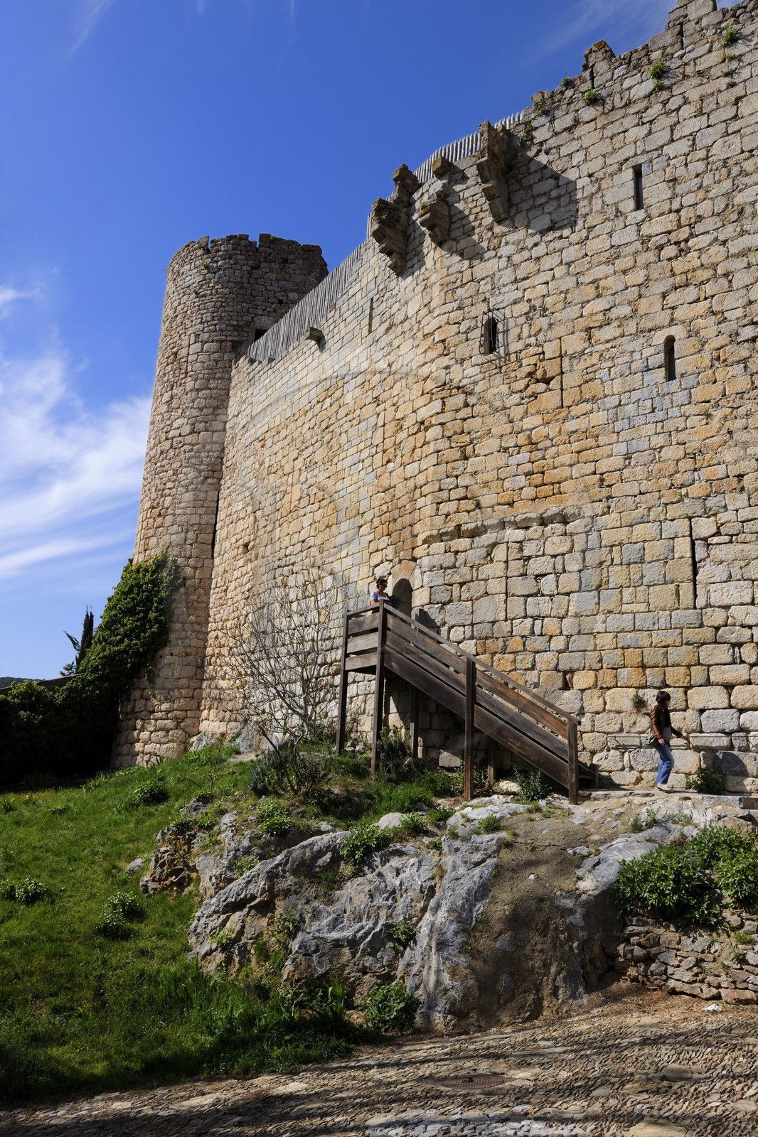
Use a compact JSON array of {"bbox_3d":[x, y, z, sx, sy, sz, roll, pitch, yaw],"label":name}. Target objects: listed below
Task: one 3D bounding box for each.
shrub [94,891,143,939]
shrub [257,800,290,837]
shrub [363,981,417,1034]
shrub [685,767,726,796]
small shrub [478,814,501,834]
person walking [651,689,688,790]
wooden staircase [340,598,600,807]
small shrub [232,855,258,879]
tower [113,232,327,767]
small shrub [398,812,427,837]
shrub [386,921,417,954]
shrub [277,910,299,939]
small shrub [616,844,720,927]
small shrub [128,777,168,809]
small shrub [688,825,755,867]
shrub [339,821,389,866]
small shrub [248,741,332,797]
[{"bbox_3d":[-2.524,3.353,8.578,0.490,0.420,0.450,7,-16,-14],"label":"shrub"},{"bbox_3d":[-1.440,3.417,12.100,0.474,0.512,0.426,2,-15,0],"label":"shrub"},{"bbox_3d":[0.127,5.019,10.100,0.619,0.597,0.526,2,-15,0],"label":"shrub"},{"bbox_3d":[5.275,3.454,14.294,0.620,0.450,0.420,-3,-17,20],"label":"shrub"},{"bbox_3d":[1.469,3.409,11.800,0.308,0.256,0.277,2,-15,0],"label":"small shrub"},{"bbox_3d":[4.797,2.823,14.611,0.550,1.630,0.470,-6,-18,29],"label":"person walking"},{"bbox_3d":[1.562,2.464,16.893,5.100,3.850,1.400,-8,-19,33],"label":"wooden staircase"},{"bbox_3d":[-1.652,3.678,10.893,0.340,0.300,0.270,5,-16,-7],"label":"small shrub"},{"bbox_3d":[-5.353,-2.252,31.475,5.750,18.400,5.750,6,-16,-10],"label":"tower"},{"bbox_3d":[0.450,3.421,11.800,0.379,0.325,0.341,2,-15,0],"label":"small shrub"},{"bbox_3d":[0.266,4.337,10.400,0.365,0.379,0.292,2,-15,0],"label":"shrub"},{"bbox_3d":[-1.101,4.311,10.700,0.269,0.348,0.242,2,-15,0],"label":"shrub"},{"bbox_3d":[3.617,3.987,11.100,1.304,1.028,1.109,2,-15,0],"label":"small shrub"},{"bbox_3d":[-4.483,4.356,17.203,0.780,0.580,0.650,6,-16,-13],"label":"small shrub"},{"bbox_3d":[4.574,3.705,11.800,0.853,0.558,0.725,2,-15,0],"label":"small shrub"},{"bbox_3d":[-0.191,3.489,11.200,0.630,0.562,0.535,2,-15,0],"label":"shrub"},{"bbox_3d":[-1.635,3.686,16.124,1.450,0.950,1.100,4,-16,-5],"label":"small shrub"}]

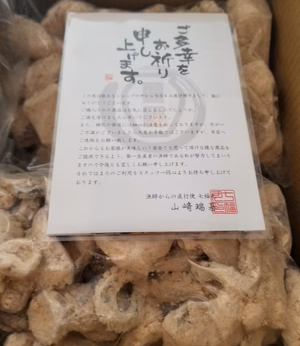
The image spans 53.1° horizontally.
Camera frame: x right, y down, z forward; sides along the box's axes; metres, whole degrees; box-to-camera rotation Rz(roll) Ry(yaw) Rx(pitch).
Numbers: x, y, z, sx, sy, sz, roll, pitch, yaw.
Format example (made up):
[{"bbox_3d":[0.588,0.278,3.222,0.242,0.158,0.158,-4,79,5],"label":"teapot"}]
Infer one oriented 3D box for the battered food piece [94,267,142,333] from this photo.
[{"bbox_3d":[-0.022,0.090,0.213,0.035,0.027,0.044,0,68,-1],"label":"battered food piece"}]

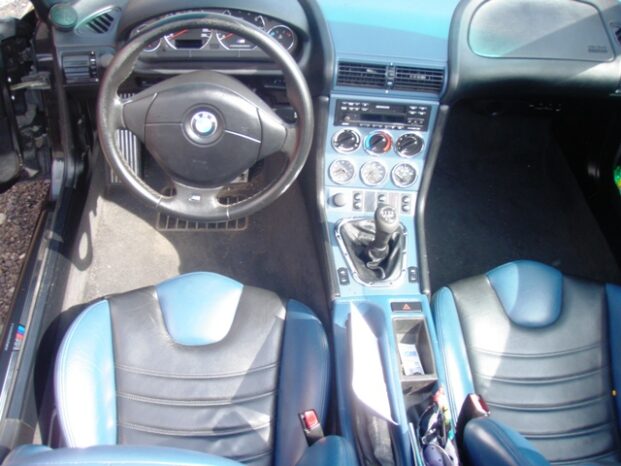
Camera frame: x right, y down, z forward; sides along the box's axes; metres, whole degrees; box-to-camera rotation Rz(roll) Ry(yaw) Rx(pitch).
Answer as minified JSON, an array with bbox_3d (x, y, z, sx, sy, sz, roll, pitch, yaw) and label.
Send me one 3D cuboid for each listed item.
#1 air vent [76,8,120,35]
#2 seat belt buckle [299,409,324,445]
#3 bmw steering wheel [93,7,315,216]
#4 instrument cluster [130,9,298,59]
[{"bbox_3d":[-0.412,-0.411,1.340,0.080,0.030,0.050,11,90,9],"label":"air vent"},{"bbox_3d":[0.004,0.340,1.185,0.032,0.080,0.040,-13,33,8],"label":"seat belt buckle"},{"bbox_3d":[-0.184,-0.201,1.225,0.380,0.380,0.095,-1,26,0],"label":"bmw steering wheel"},{"bbox_3d":[-0.191,-0.397,1.355,0.325,0.094,0.050,-1,21,-5],"label":"instrument cluster"}]

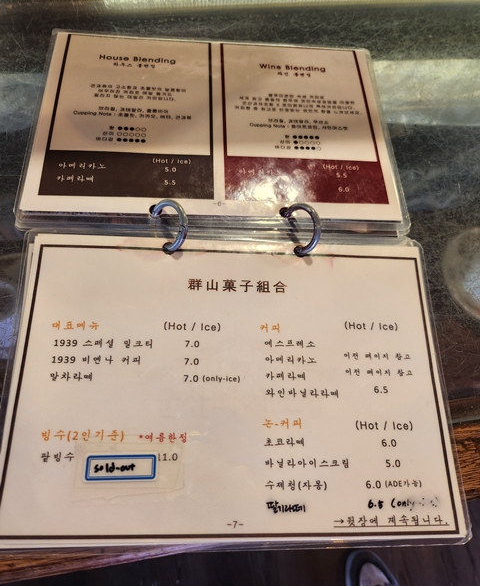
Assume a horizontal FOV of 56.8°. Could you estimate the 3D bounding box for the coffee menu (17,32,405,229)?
[{"bbox_3d":[-0.013,-0.104,0.275,0.215,0.010,0.145,1,66,-5],"label":"coffee menu"}]

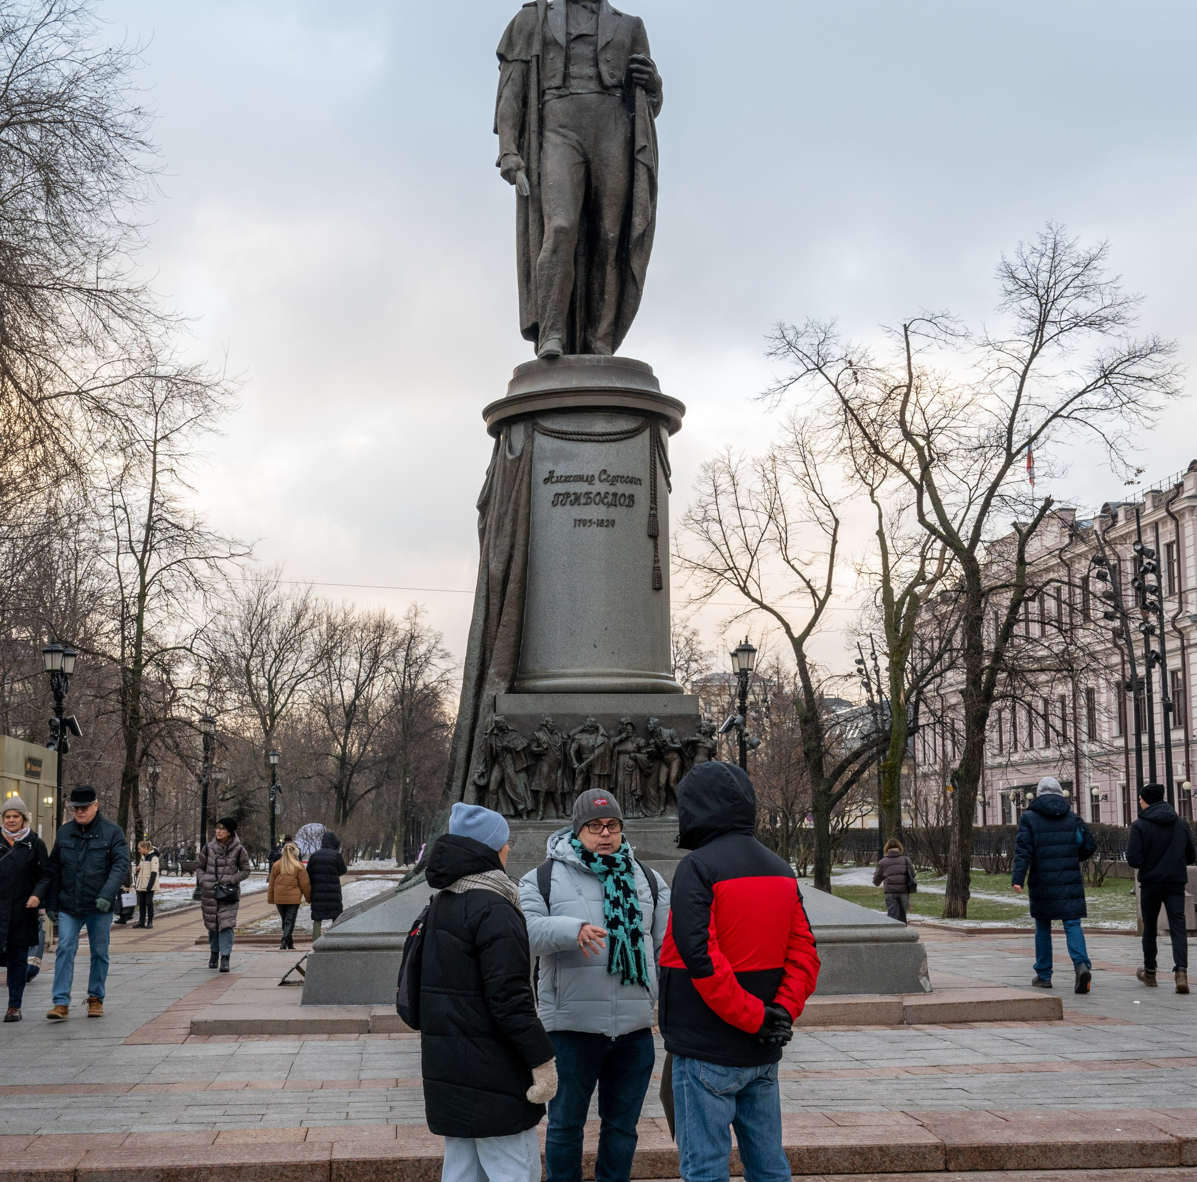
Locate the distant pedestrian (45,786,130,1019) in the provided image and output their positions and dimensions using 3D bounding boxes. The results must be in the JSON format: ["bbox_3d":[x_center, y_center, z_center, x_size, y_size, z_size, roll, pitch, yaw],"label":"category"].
[{"bbox_3d":[-3.989,2.407,13.633,0.570,1.770,0.480,-1,-8,3],"label":"distant pedestrian"}]

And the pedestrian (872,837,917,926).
[{"bbox_3d":[4.687,4.735,27.604,0.620,1.620,0.420,-2,-8,10],"label":"pedestrian"}]

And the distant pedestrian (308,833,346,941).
[{"bbox_3d":[-3.878,4.284,24.933,0.560,1.680,0.380,-1,-8,8],"label":"distant pedestrian"}]

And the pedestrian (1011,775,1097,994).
[{"bbox_3d":[3.903,2.500,14.986,0.660,1.800,0.550,-1,-8,7],"label":"pedestrian"}]

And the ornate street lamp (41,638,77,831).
[{"bbox_3d":[-9.229,3.282,29.835,0.420,5.030,1.150,0,-8,-4],"label":"ornate street lamp"}]

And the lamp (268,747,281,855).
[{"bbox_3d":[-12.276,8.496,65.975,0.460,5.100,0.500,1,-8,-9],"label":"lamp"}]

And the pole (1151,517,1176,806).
[{"bbox_3d":[16.303,3.083,50.035,0.450,10.470,0.450,-3,-8,17],"label":"pole"}]

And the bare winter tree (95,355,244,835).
[{"bbox_3d":[-10.934,0.761,44.014,3.800,13.870,3.800,0,-8,0],"label":"bare winter tree"}]

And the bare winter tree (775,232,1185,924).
[{"bbox_3d":[6.770,-0.550,31.424,6.600,12.630,5.800,0,-8,0],"label":"bare winter tree"}]

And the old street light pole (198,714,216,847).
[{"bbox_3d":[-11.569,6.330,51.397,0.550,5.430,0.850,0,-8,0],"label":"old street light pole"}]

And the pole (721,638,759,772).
[{"bbox_3d":[2.515,3.333,30.323,0.600,5.110,1.150,1,-8,-8],"label":"pole"}]

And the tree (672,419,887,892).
[{"bbox_3d":[4.529,1.706,43.145,5.300,12.170,5.200,0,-8,0],"label":"tree"}]

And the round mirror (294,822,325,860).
[{"bbox_3d":[-7.404,6.588,45.531,1.070,1.070,0.100,1,-8,-8],"label":"round mirror"}]

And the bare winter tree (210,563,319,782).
[{"bbox_3d":[-12.962,5.155,67.921,4.400,12.350,4.400,0,-8,0],"label":"bare winter tree"}]

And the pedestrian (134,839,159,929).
[{"bbox_3d":[-8.428,5.484,32.565,0.400,1.660,0.500,5,-10,-34],"label":"pedestrian"}]

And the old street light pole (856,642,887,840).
[{"bbox_3d":[7.883,4.936,50.545,1.000,7.450,0.900,-3,-9,18],"label":"old street light pole"}]

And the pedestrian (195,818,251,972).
[{"bbox_3d":[-4.078,3.288,18.926,0.580,1.650,0.420,-2,-8,12],"label":"pedestrian"}]

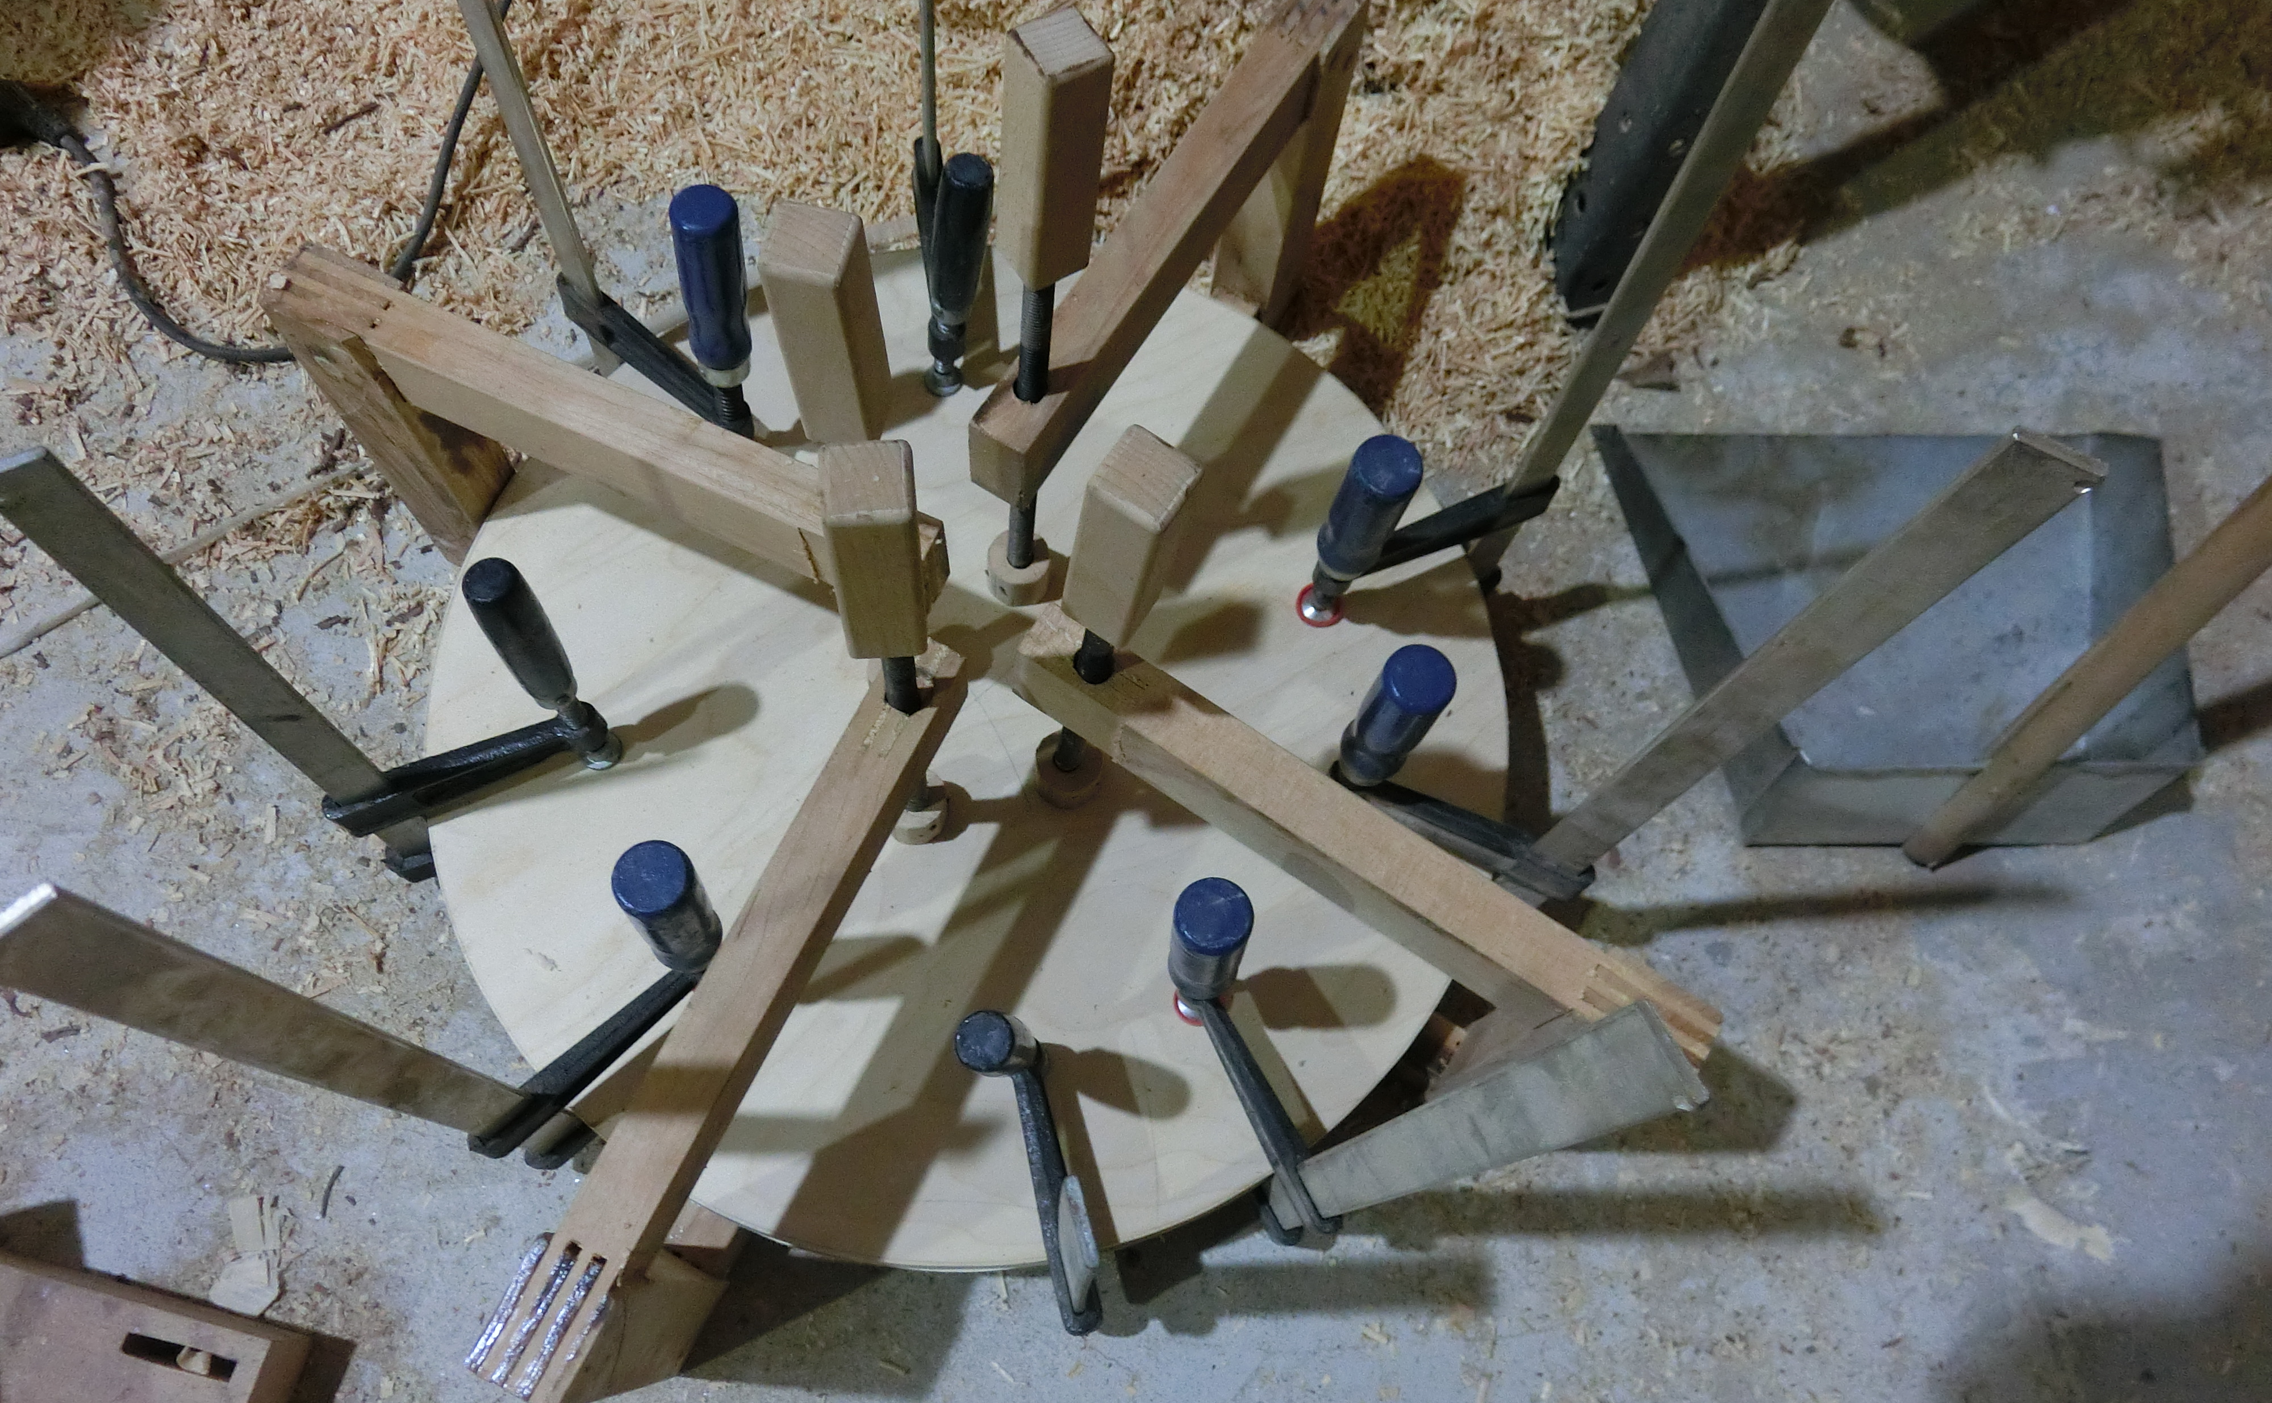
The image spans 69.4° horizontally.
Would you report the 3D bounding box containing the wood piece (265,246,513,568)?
[{"bbox_3d":[-0.384,-0.142,0.904,0.057,0.292,0.031,22,71,3],"label":"wood piece"}]

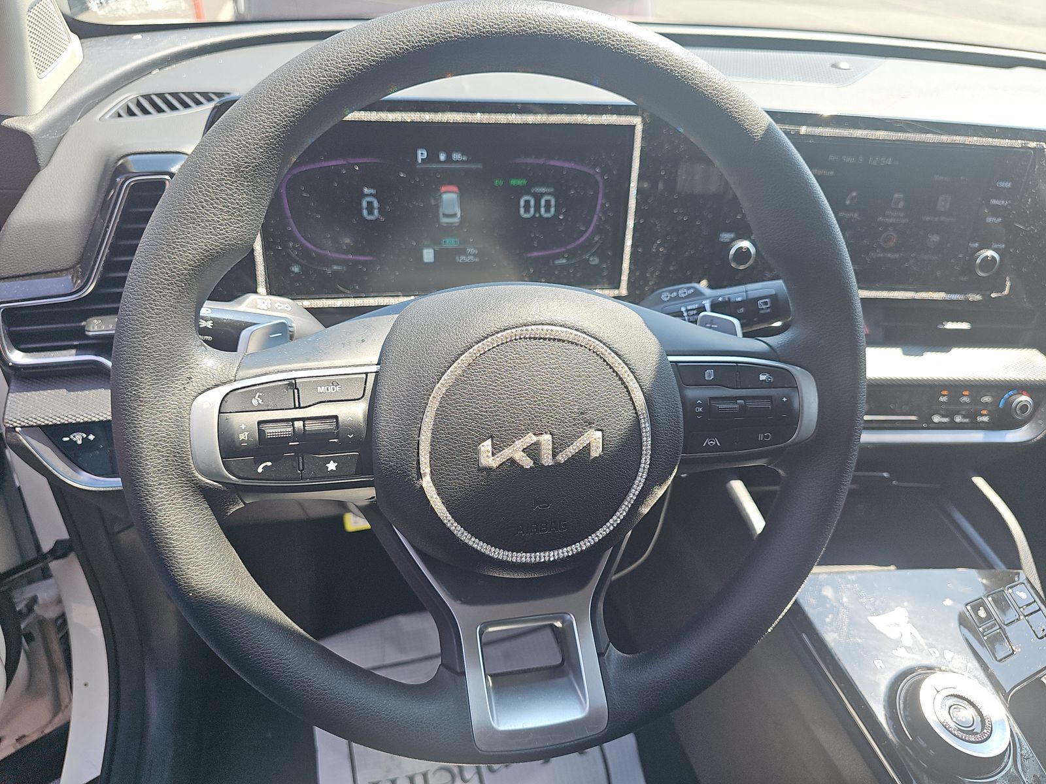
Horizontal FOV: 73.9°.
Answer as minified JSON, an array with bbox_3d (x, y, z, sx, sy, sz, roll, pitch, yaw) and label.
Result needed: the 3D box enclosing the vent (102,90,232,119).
[{"bbox_3d":[-0.300,-0.245,0.597,0.112,0.018,0.047,-9,46,-7],"label":"vent"}]

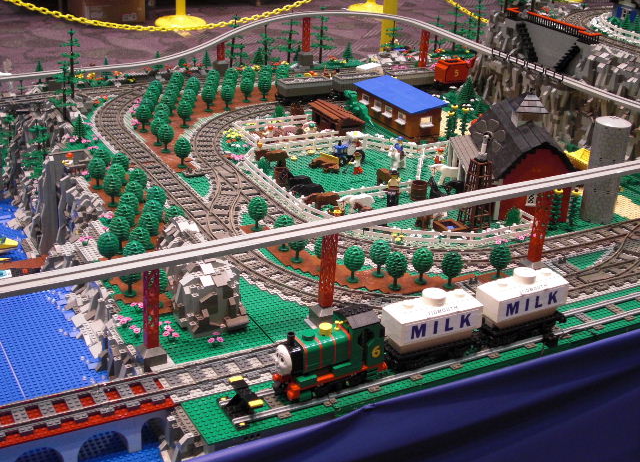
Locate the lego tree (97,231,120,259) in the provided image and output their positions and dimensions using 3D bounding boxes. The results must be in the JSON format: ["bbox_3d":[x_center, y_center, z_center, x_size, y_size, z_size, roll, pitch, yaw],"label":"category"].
[{"bbox_3d":[-0.326,0.030,1.491,0.034,0.060,0.034,-10,27,-27],"label":"lego tree"}]

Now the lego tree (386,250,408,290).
[{"bbox_3d":[0.119,0.061,1.491,0.033,0.062,0.033,3,24,-1],"label":"lego tree"}]

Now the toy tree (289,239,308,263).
[{"bbox_3d":[-0.036,0.021,1.557,0.033,0.062,0.033,3,24,-1],"label":"toy tree"}]

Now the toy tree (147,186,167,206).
[{"bbox_3d":[-0.283,-0.050,1.673,0.033,0.060,0.033,-10,27,-27],"label":"toy tree"}]

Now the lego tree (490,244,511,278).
[{"bbox_3d":[0.286,0.050,1.522,0.034,0.059,0.034,8,25,11],"label":"lego tree"}]

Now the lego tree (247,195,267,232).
[{"bbox_3d":[-0.108,-0.032,1.670,0.033,0.064,0.033,2,25,-4],"label":"lego tree"}]

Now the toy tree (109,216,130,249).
[{"bbox_3d":[-0.323,0.006,1.554,0.034,0.059,0.034,-3,25,-12],"label":"toy tree"}]

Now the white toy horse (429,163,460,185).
[{"bbox_3d":[0.251,-0.112,1.915,0.062,0.043,0.017,2,25,-2],"label":"white toy horse"}]

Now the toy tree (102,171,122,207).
[{"bbox_3d":[-0.367,-0.074,1.717,0.033,0.060,0.033,-10,27,-27],"label":"toy tree"}]

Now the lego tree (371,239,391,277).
[{"bbox_3d":[0.095,0.044,1.514,0.034,0.059,0.034,4,25,4],"label":"lego tree"}]

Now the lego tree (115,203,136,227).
[{"bbox_3d":[-0.324,-0.015,1.601,0.034,0.059,0.034,-3,25,-11],"label":"lego tree"}]

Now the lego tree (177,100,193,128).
[{"bbox_3d":[-0.299,-0.258,2.134,0.034,0.059,0.034,-1,25,-8],"label":"lego tree"}]

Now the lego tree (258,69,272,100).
[{"bbox_3d":[-0.134,-0.349,2.353,0.033,0.060,0.033,2,24,-1],"label":"lego tree"}]

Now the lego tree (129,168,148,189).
[{"bbox_3d":[-0.330,-0.083,1.748,0.034,0.059,0.034,-2,25,-11],"label":"lego tree"}]

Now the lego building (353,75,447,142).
[{"bbox_3d":[0.181,-0.286,2.244,0.097,0.091,0.256,-9,27,-27],"label":"lego building"}]

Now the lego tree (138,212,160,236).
[{"bbox_3d":[-0.279,-0.003,1.586,0.033,0.064,0.033,-1,25,-10],"label":"lego tree"}]

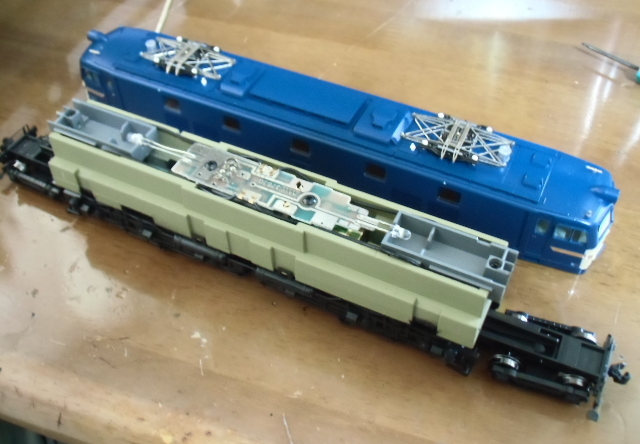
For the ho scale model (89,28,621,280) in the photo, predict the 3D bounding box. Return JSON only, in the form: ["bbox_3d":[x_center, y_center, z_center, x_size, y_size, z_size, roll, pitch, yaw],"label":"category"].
[{"bbox_3d":[0.002,-0.041,0.289,0.229,0.034,0.035,20,50,19],"label":"ho scale model"}]

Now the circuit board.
[{"bbox_3d":[-0.011,-0.009,0.226,0.080,0.004,0.017,20,50,19],"label":"circuit board"}]

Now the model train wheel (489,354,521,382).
[{"bbox_3d":[0.059,0.046,0.221,0.011,0.011,0.003,15,48,15],"label":"model train wheel"}]

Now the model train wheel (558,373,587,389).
[{"bbox_3d":[0.078,0.051,0.215,0.011,0.011,0.003,15,48,15],"label":"model train wheel"}]

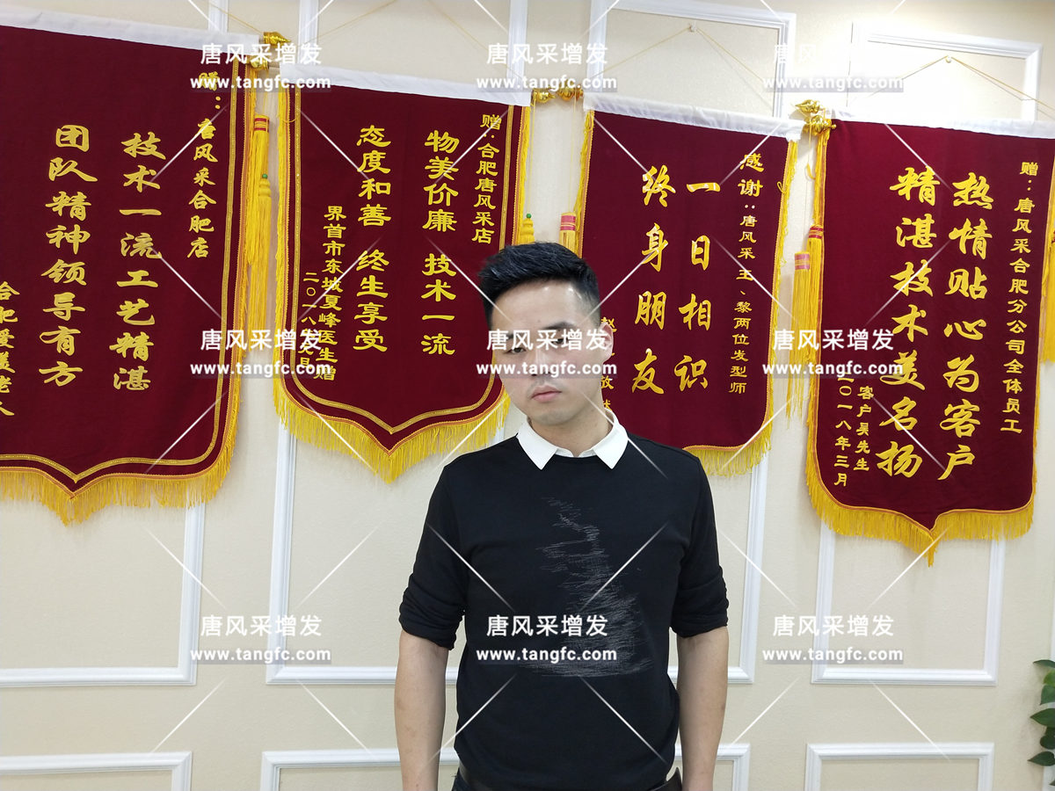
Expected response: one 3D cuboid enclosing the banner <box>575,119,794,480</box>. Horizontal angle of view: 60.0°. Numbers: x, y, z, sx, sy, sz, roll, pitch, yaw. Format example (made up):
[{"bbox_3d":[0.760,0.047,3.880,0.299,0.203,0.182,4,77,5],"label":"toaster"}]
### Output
[{"bbox_3d":[0.355,-0.203,2.079,0.508,0.854,0.030,3,2,-9],"label":"banner"}]

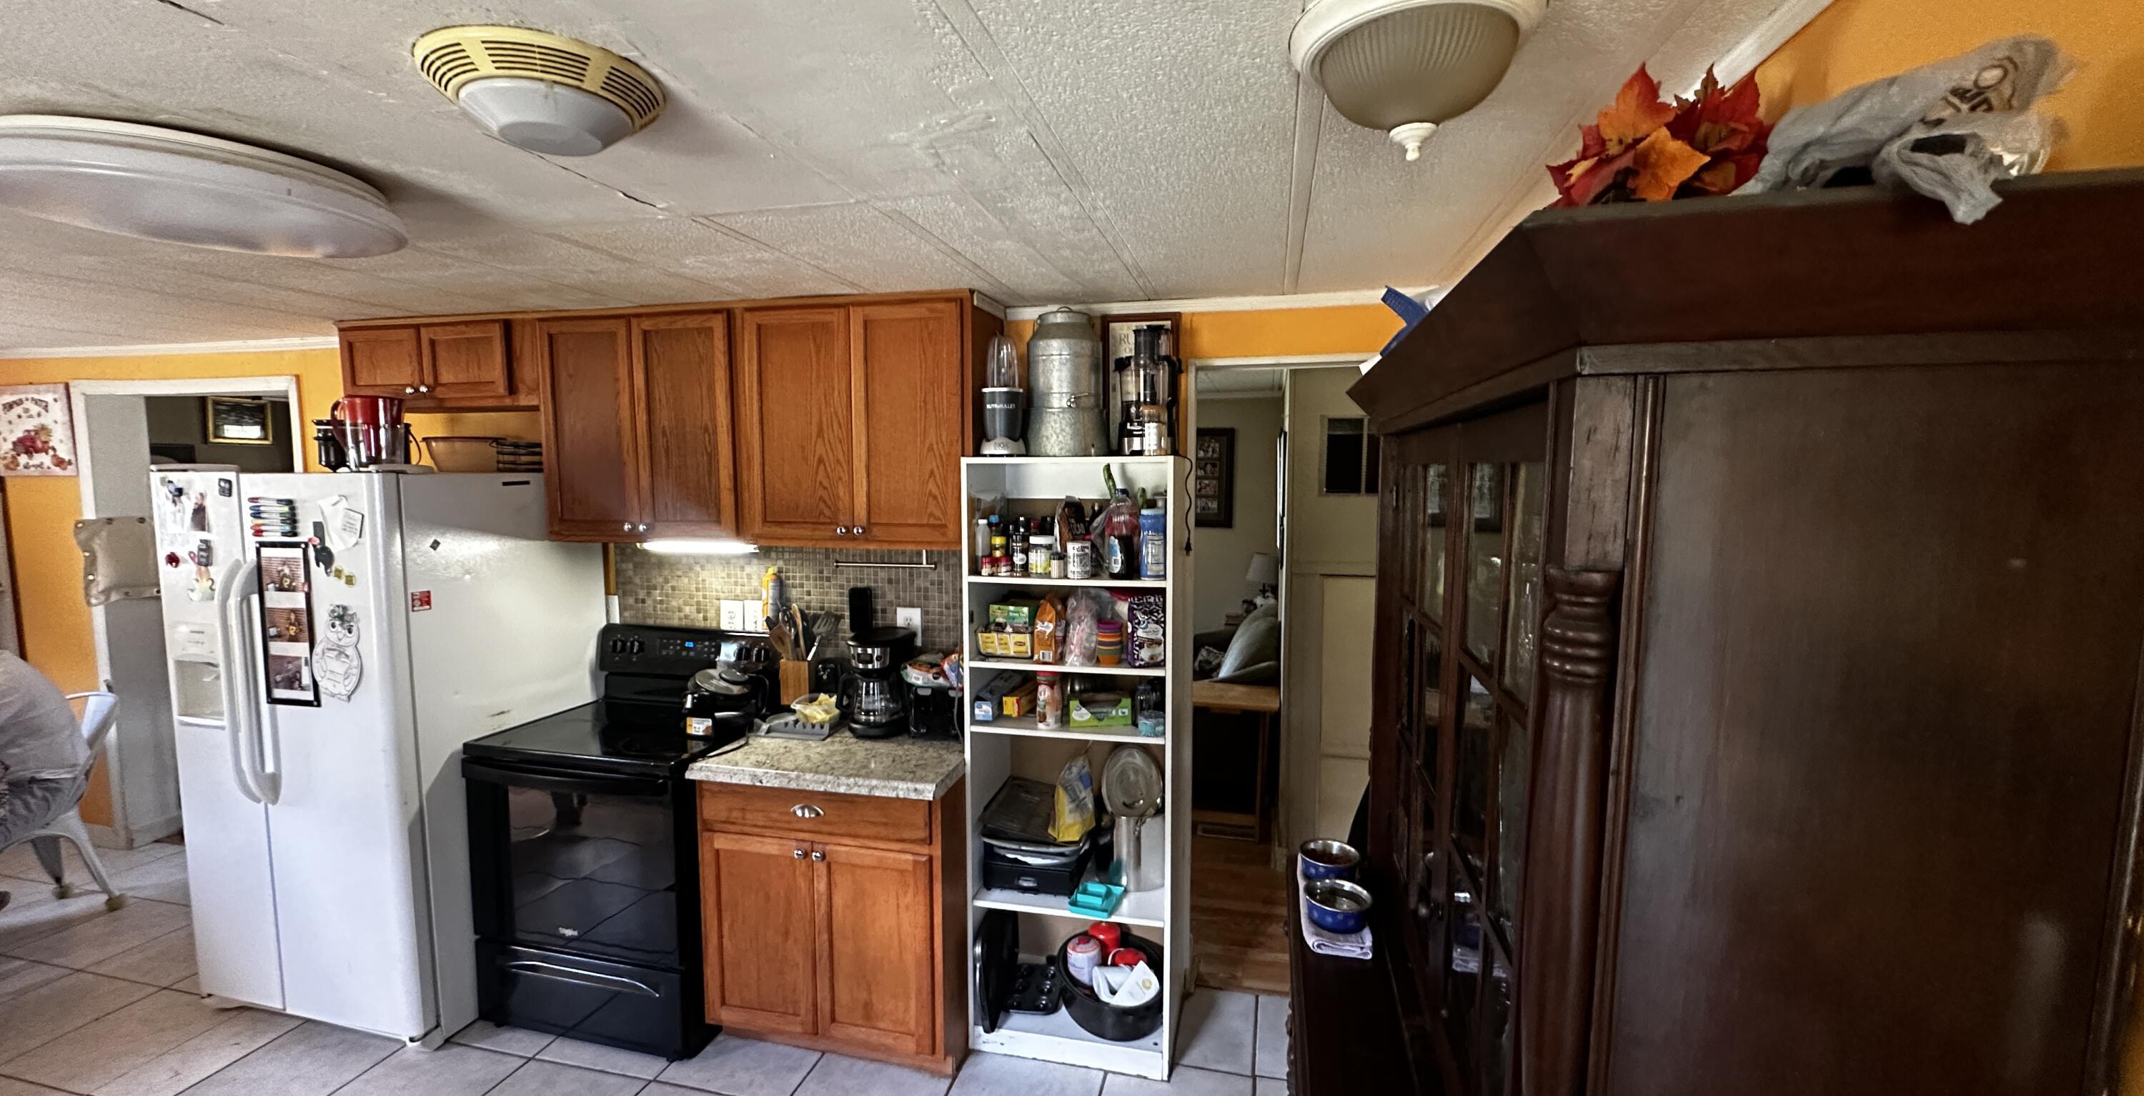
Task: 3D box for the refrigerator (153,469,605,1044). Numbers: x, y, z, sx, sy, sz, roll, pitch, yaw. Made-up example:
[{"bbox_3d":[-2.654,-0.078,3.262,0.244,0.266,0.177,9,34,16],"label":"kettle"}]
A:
[{"bbox_3d":[-2.310,0.624,3.050,0.882,1.784,0.855,1,5,13],"label":"refrigerator"}]

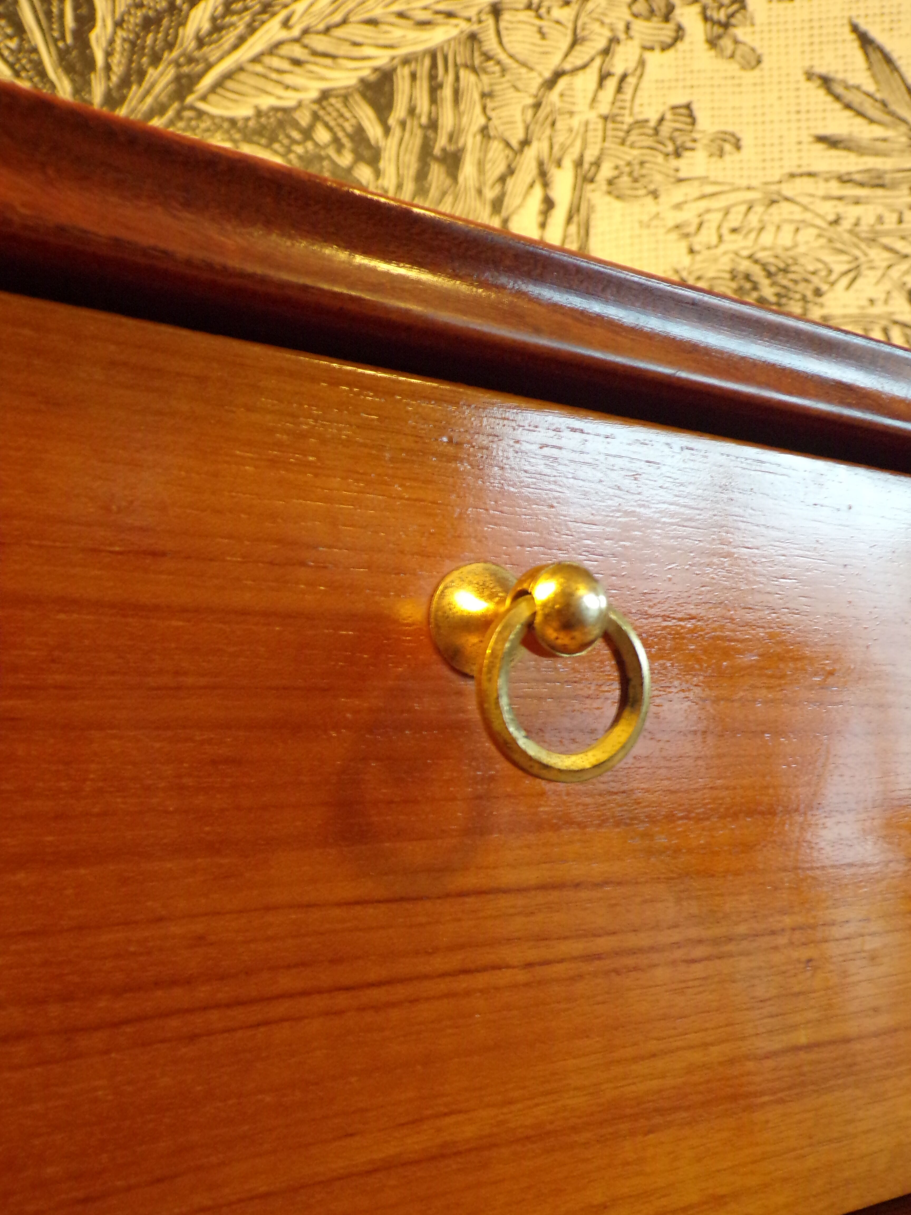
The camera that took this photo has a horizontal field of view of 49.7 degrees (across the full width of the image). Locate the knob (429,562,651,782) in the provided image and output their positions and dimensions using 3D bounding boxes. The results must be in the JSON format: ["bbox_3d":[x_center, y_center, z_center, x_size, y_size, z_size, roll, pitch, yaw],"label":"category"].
[{"bbox_3d":[0.015,0.011,0.184,0.037,0.043,0.037,4,-7,-28],"label":"knob"}]

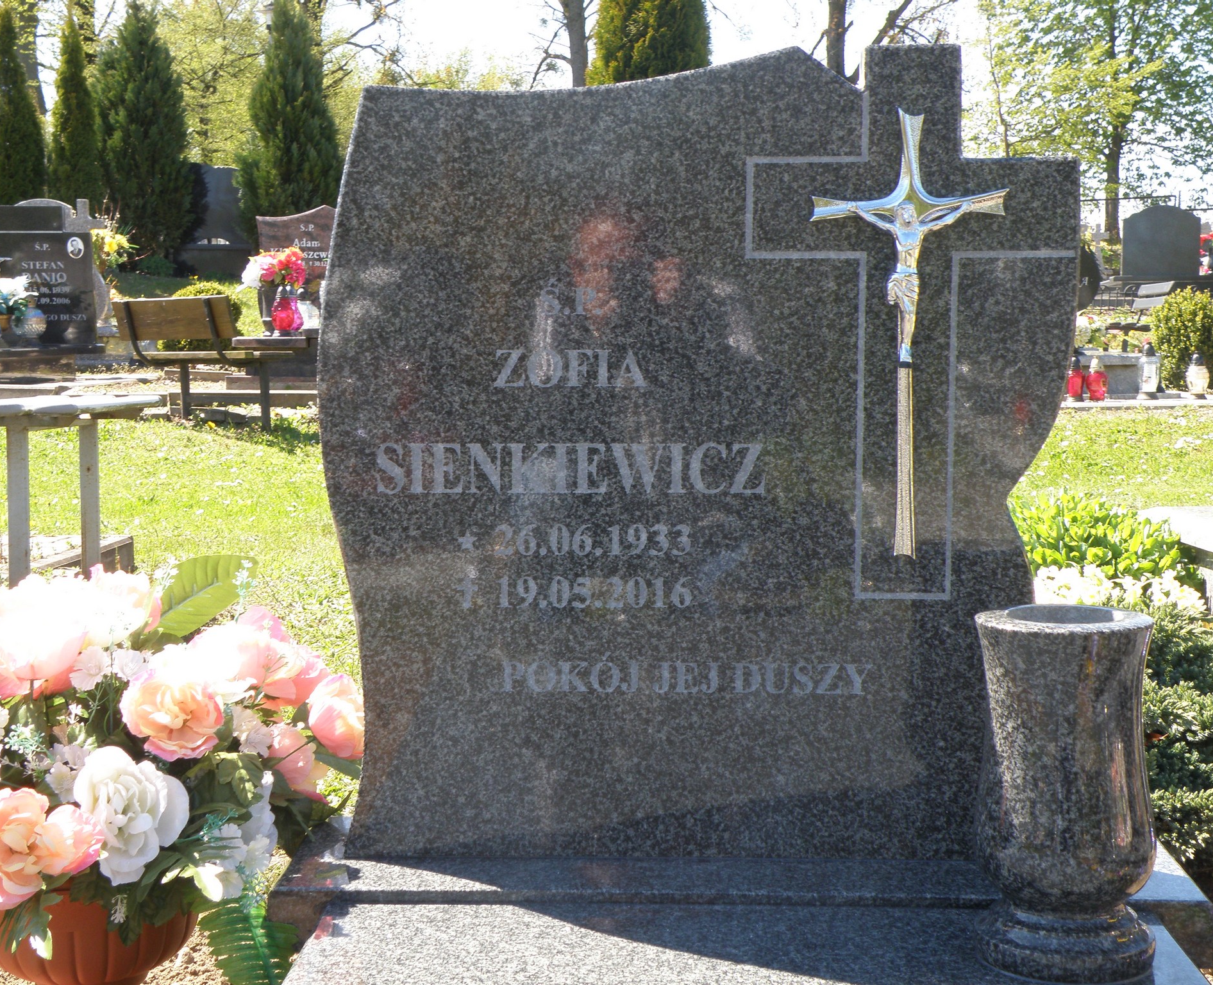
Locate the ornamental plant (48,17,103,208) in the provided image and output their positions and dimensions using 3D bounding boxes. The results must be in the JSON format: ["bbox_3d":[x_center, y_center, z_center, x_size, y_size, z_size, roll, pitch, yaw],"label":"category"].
[{"bbox_3d":[-5.730,-3.760,22.500,0.620,2.750,0.620,0,6,2],"label":"ornamental plant"}]

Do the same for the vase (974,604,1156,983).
[{"bbox_3d":[0.402,0.259,1.835,0.149,0.303,0.149,0,6,2],"label":"vase"}]

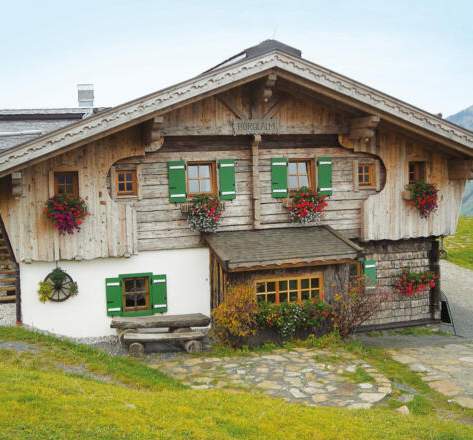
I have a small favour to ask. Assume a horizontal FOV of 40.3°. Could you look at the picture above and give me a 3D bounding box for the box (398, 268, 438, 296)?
[{"bbox_3d":[4.644,1.571,16.463,1.050,0.736,0.360,-3,5,-18],"label":"box"}]

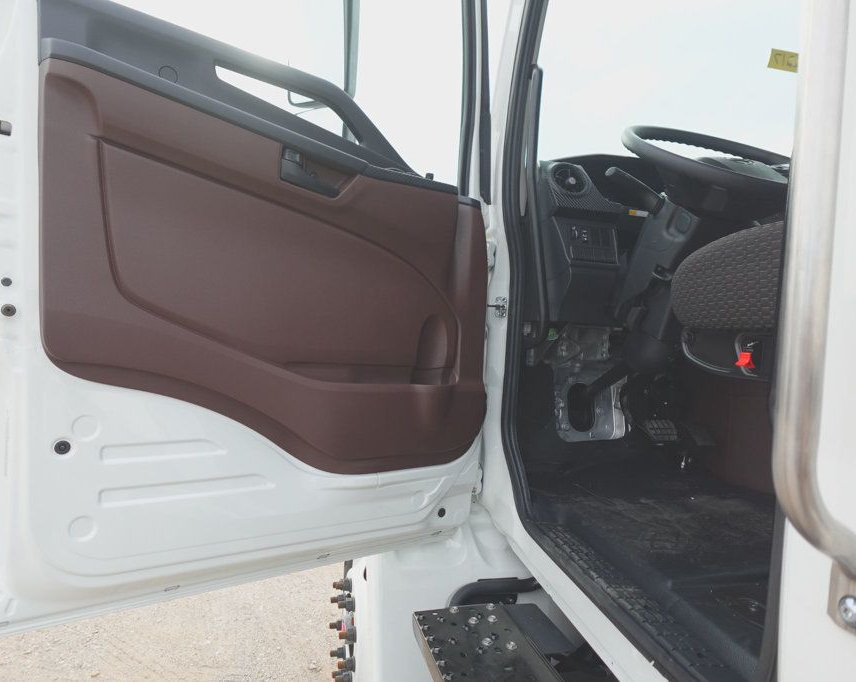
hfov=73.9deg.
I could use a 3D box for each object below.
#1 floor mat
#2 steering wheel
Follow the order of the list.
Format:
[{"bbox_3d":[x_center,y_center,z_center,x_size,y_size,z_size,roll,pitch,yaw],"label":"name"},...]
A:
[{"bbox_3d":[0.499,0.349,1.069,0.620,0.070,1.000,3,3,-12],"label":"floor mat"},{"bbox_3d":[0.656,-0.381,1.280,0.450,0.090,0.450,4,33,-12],"label":"steering wheel"}]

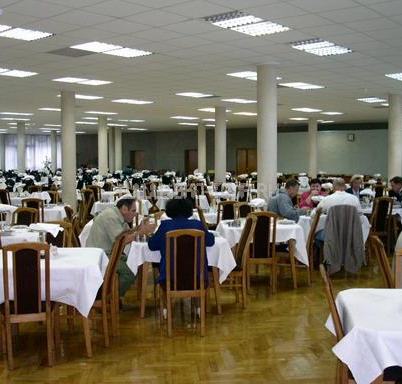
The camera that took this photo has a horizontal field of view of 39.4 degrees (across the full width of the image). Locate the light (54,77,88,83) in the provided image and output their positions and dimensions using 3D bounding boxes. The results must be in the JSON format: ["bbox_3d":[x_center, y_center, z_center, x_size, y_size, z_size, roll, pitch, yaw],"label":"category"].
[{"bbox_3d":[-2.952,-2.566,12.812,0.660,0.080,0.660,3,4,40],"label":"light"}]

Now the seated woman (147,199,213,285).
[{"bbox_3d":[-0.193,0.674,5.383,0.600,1.220,0.700,0,3,-7],"label":"seated woman"}]

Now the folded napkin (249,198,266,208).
[{"bbox_3d":[0.786,0.157,7.761,0.250,0.120,0.230,0,3,0],"label":"folded napkin"}]

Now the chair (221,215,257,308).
[{"bbox_3d":[0.285,0.755,6.115,0.540,0.980,0.450,-1,4,-12],"label":"chair"}]

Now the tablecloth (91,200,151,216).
[{"bbox_3d":[-1.630,0.444,11.546,1.170,0.410,1.150,-1,3,-9],"label":"tablecloth"}]

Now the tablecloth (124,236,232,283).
[{"bbox_3d":[-0.240,0.744,6.525,1.150,0.420,1.120,-1,3,-9],"label":"tablecloth"}]

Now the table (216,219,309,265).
[{"bbox_3d":[0.779,0.670,7.454,1.060,0.500,1.020,0,3,0],"label":"table"}]

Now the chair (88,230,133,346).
[{"bbox_3d":[-0.926,0.824,4.918,0.540,0.980,0.450,0,4,4],"label":"chair"}]

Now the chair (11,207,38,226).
[{"bbox_3d":[-2.259,0.702,6.861,0.450,0.990,0.520,1,3,12],"label":"chair"}]

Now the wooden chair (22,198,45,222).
[{"bbox_3d":[-2.771,0.615,9.572,0.420,1.010,0.510,0,3,2],"label":"wooden chair"}]

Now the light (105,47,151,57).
[{"bbox_3d":[-1.085,-2.070,8.328,0.590,0.070,0.590,3,5,40],"label":"light"}]

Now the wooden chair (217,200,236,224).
[{"bbox_3d":[0.390,0.613,8.453,0.450,0.980,0.530,-1,4,-16],"label":"wooden chair"}]

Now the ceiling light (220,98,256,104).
[{"bbox_3d":[1.099,-2.562,15.730,0.580,0.070,1.170,3,5,40],"label":"ceiling light"}]

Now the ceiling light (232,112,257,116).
[{"bbox_3d":[1.666,-2.784,20.140,0.600,0.070,1.200,3,5,40],"label":"ceiling light"}]

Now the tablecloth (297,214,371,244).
[{"bbox_3d":[1.987,0.574,8.955,1.050,0.500,1.020,0,3,0],"label":"tablecloth"}]

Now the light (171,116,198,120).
[{"bbox_3d":[-0.652,-2.935,22.199,0.570,0.070,1.150,3,4,41],"label":"light"}]

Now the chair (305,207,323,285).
[{"bbox_3d":[1.252,0.678,7.210,0.520,0.990,0.450,1,4,17],"label":"chair"}]

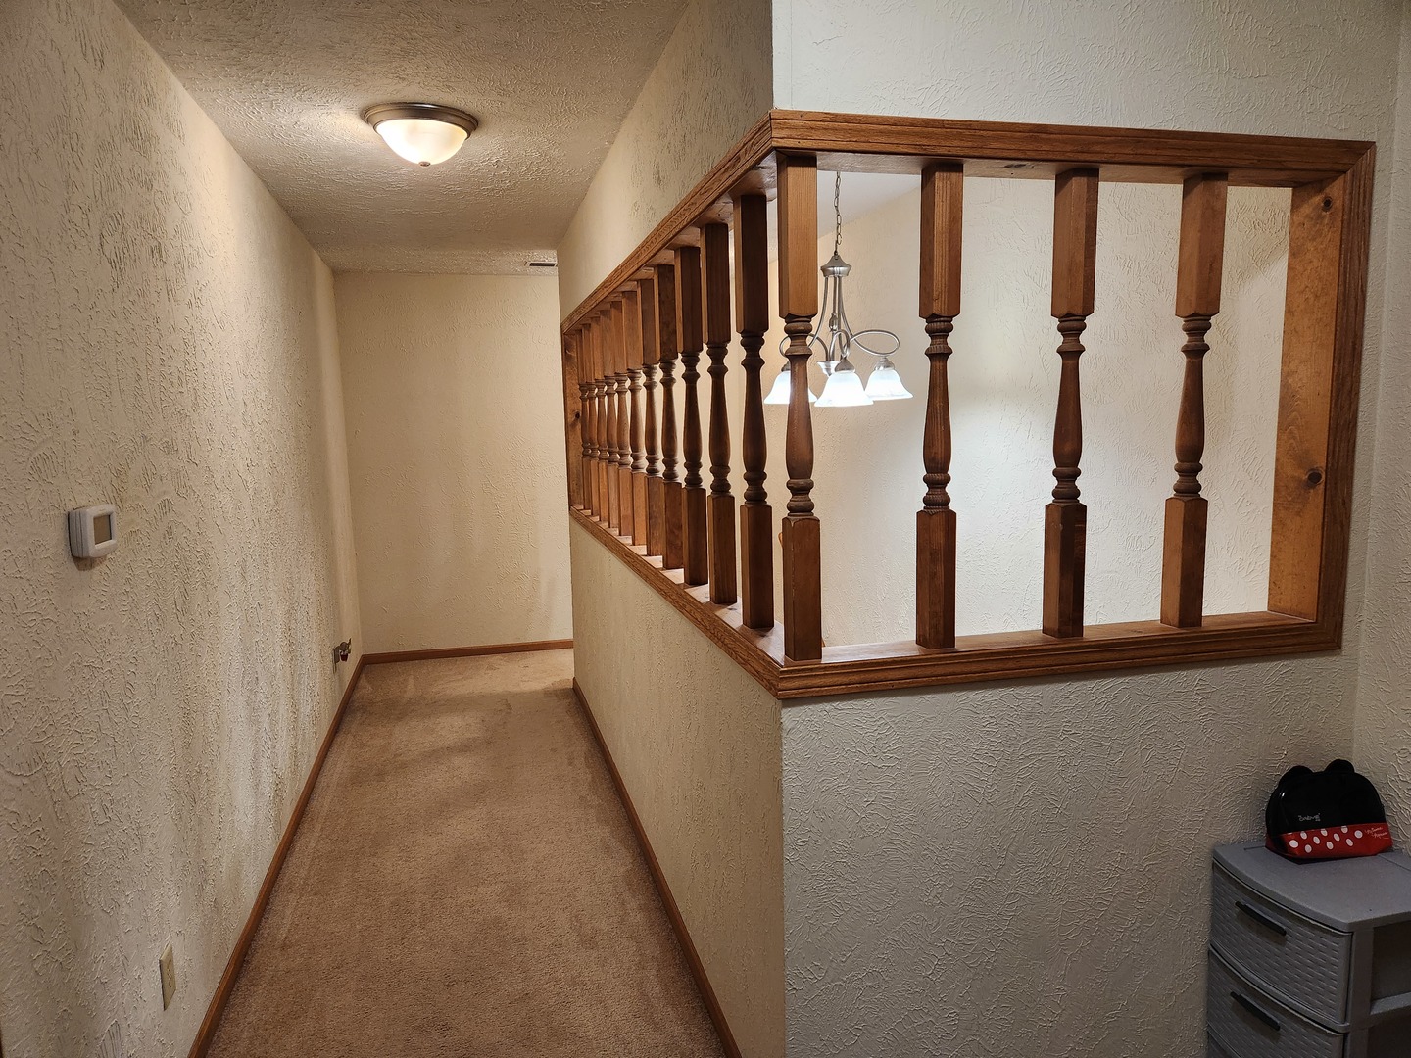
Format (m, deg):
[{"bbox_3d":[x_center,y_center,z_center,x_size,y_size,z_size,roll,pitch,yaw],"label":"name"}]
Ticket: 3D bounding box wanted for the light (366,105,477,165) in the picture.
[{"bbox_3d":[-0.874,-1.197,2.912,0.334,0.135,0.334,-3,7,-14],"label":"light"}]

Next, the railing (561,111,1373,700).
[{"bbox_3d":[0.298,-0.420,3.512,1.274,1.046,3.558,-3,7,-14],"label":"railing"}]

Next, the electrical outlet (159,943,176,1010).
[{"bbox_3d":[-1.185,0.987,2.065,0.008,0.115,0.071,-3,7,-14],"label":"electrical outlet"}]

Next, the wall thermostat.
[{"bbox_3d":[-1.143,0.003,1.754,0.035,0.086,0.136,-3,7,-14],"label":"wall thermostat"}]

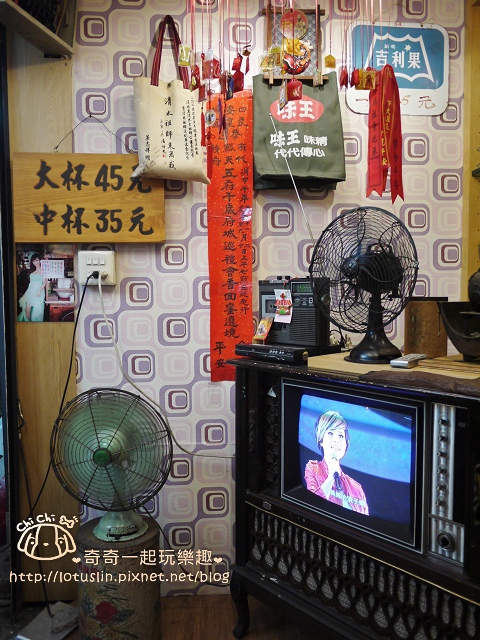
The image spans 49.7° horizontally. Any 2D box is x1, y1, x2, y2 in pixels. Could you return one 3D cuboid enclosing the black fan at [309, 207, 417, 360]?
[{"bbox_3d":[0.420,-0.112,1.629,0.280,0.478,0.392,-5,5,-44],"label":"black fan"}]

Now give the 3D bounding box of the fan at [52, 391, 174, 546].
[{"bbox_3d":[-0.378,0.429,1.592,0.367,0.451,0.265,-1,4,6],"label":"fan"}]

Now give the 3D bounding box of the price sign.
[{"bbox_3d":[-0.525,-0.428,1.831,0.521,0.309,0.028,-1,4,-7],"label":"price sign"}]

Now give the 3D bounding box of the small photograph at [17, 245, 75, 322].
[{"bbox_3d":[-0.689,-0.133,1.841,0.196,0.285,0.006,-1,4,-7],"label":"small photograph"}]

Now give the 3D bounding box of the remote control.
[{"bbox_3d":[0.499,0.123,1.520,0.051,0.020,0.158,2,5,39],"label":"remote control"}]

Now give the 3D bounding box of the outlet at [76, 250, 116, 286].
[{"bbox_3d":[-0.507,-0.183,1.839,0.121,0.117,0.042,-1,4,-7],"label":"outlet"}]

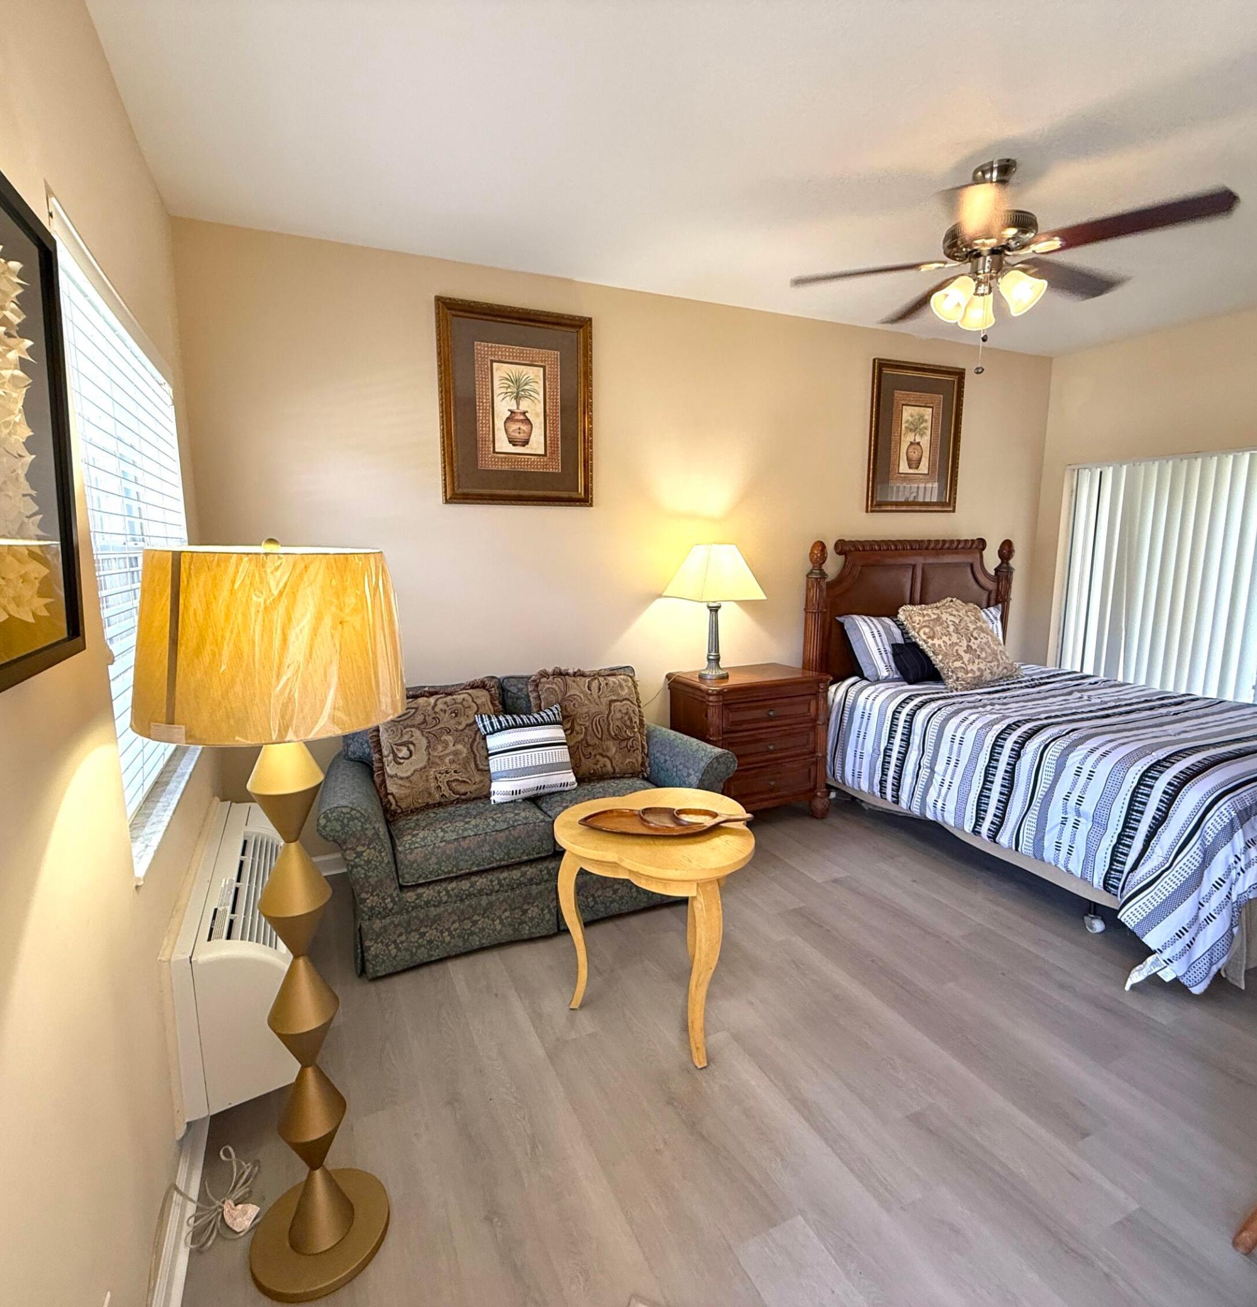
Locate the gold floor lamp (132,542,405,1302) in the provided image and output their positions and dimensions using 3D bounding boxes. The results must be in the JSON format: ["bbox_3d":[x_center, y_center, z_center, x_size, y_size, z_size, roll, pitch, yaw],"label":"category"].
[{"bbox_3d":[-0.686,0.536,1.452,0.458,1.527,0.458,-5,10,-25],"label":"gold floor lamp"}]

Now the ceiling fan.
[{"bbox_3d":[1.211,-1.354,2.369,1.273,0.538,1.273,-5,10,-25],"label":"ceiling fan"}]

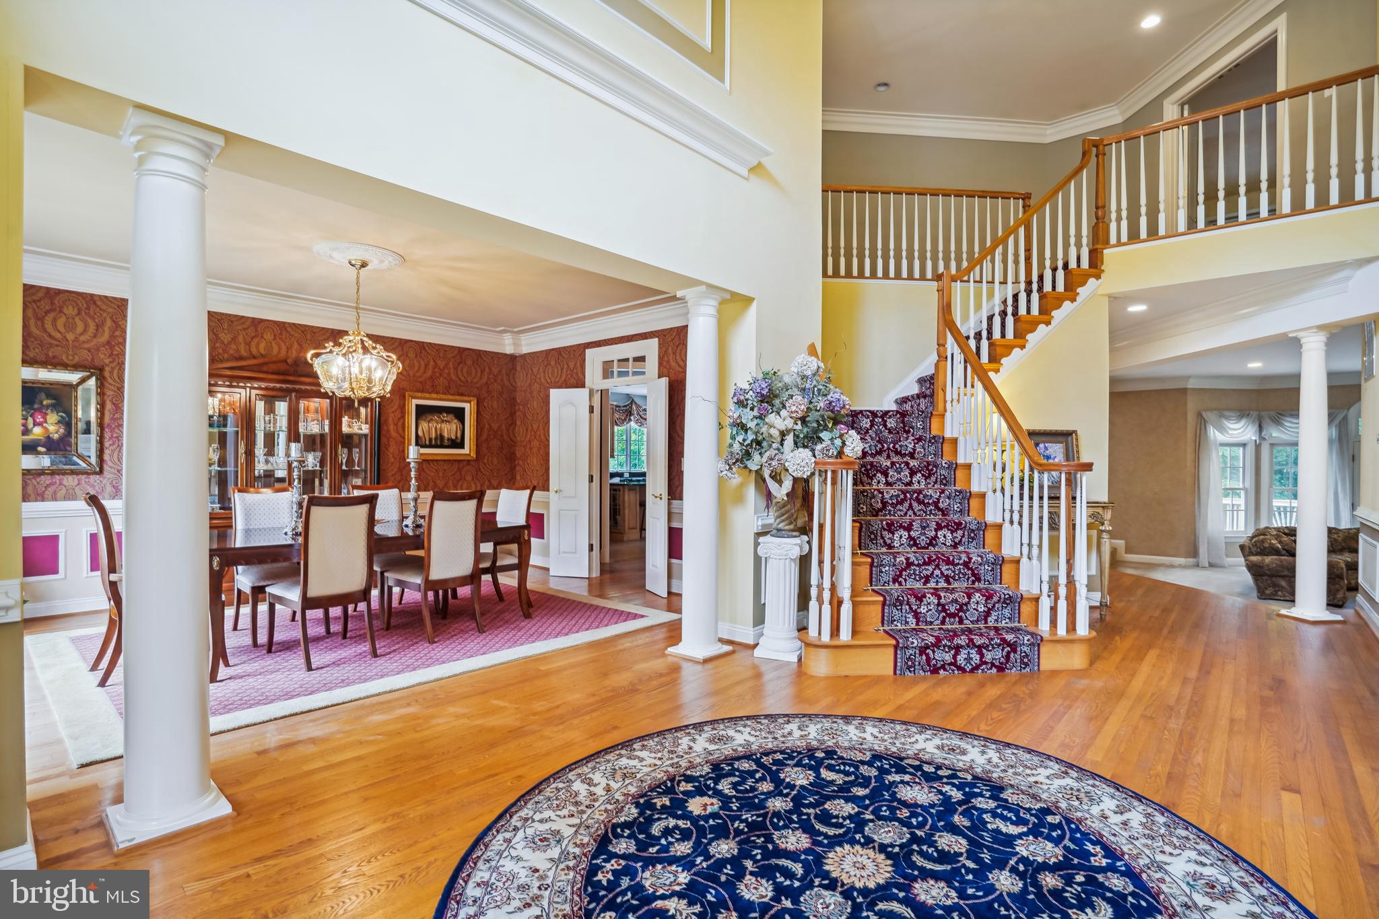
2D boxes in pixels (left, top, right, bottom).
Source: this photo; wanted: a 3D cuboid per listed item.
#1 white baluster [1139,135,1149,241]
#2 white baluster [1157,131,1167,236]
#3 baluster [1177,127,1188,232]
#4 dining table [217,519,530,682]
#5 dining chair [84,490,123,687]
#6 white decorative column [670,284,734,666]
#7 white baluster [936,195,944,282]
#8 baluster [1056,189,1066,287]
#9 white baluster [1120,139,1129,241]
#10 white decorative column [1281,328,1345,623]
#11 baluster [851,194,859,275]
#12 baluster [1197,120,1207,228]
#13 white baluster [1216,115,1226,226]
[{"bbox_3d":[3.790,-2.267,5.111,0.043,0.858,0.043,0,0,39],"label":"white baluster"},{"bbox_3d":[3.767,-2.194,4.880,0.041,0.850,0.041,0,0,39],"label":"white baluster"},{"bbox_3d":[3.992,-2.273,4.956,0.042,0.870,0.042,1,1,39],"label":"baluster"},{"bbox_3d":[-2.310,0.863,4.402,1.046,0.748,2.022,0,0,45],"label":"dining table"},{"bbox_3d":[-3.118,0.707,3.608,0.620,1.040,0.550,1,0,-45],"label":"dining chair"},{"bbox_3d":[0.083,0.073,4.069,0.290,2.390,0.290,1,0,-45],"label":"white decorative column"},{"bbox_3d":[2.577,-2.278,6.288,0.043,0.867,0.043,0,0,-3],"label":"white baluster"},{"bbox_3d":[3.171,-1.861,5.229,0.043,0.860,0.043,1,1,39],"label":"baluster"},{"bbox_3d":[3.699,-2.276,5.204,0.042,0.870,0.042,1,1,39],"label":"white baluster"},{"bbox_3d":[5.169,0.122,5.093,0.270,2.385,0.270,0,0,0],"label":"white decorative column"},{"bbox_3d":[1.678,-2.295,6.207,0.038,0.870,0.038,0,1,-6],"label":"baluster"},{"bbox_3d":[4.075,-2.262,4.875,0.043,0.853,0.043,0,0,39],"label":"baluster"},{"bbox_3d":[4.049,-2.193,4.665,0.041,0.850,0.041,0,0,39],"label":"white baluster"}]

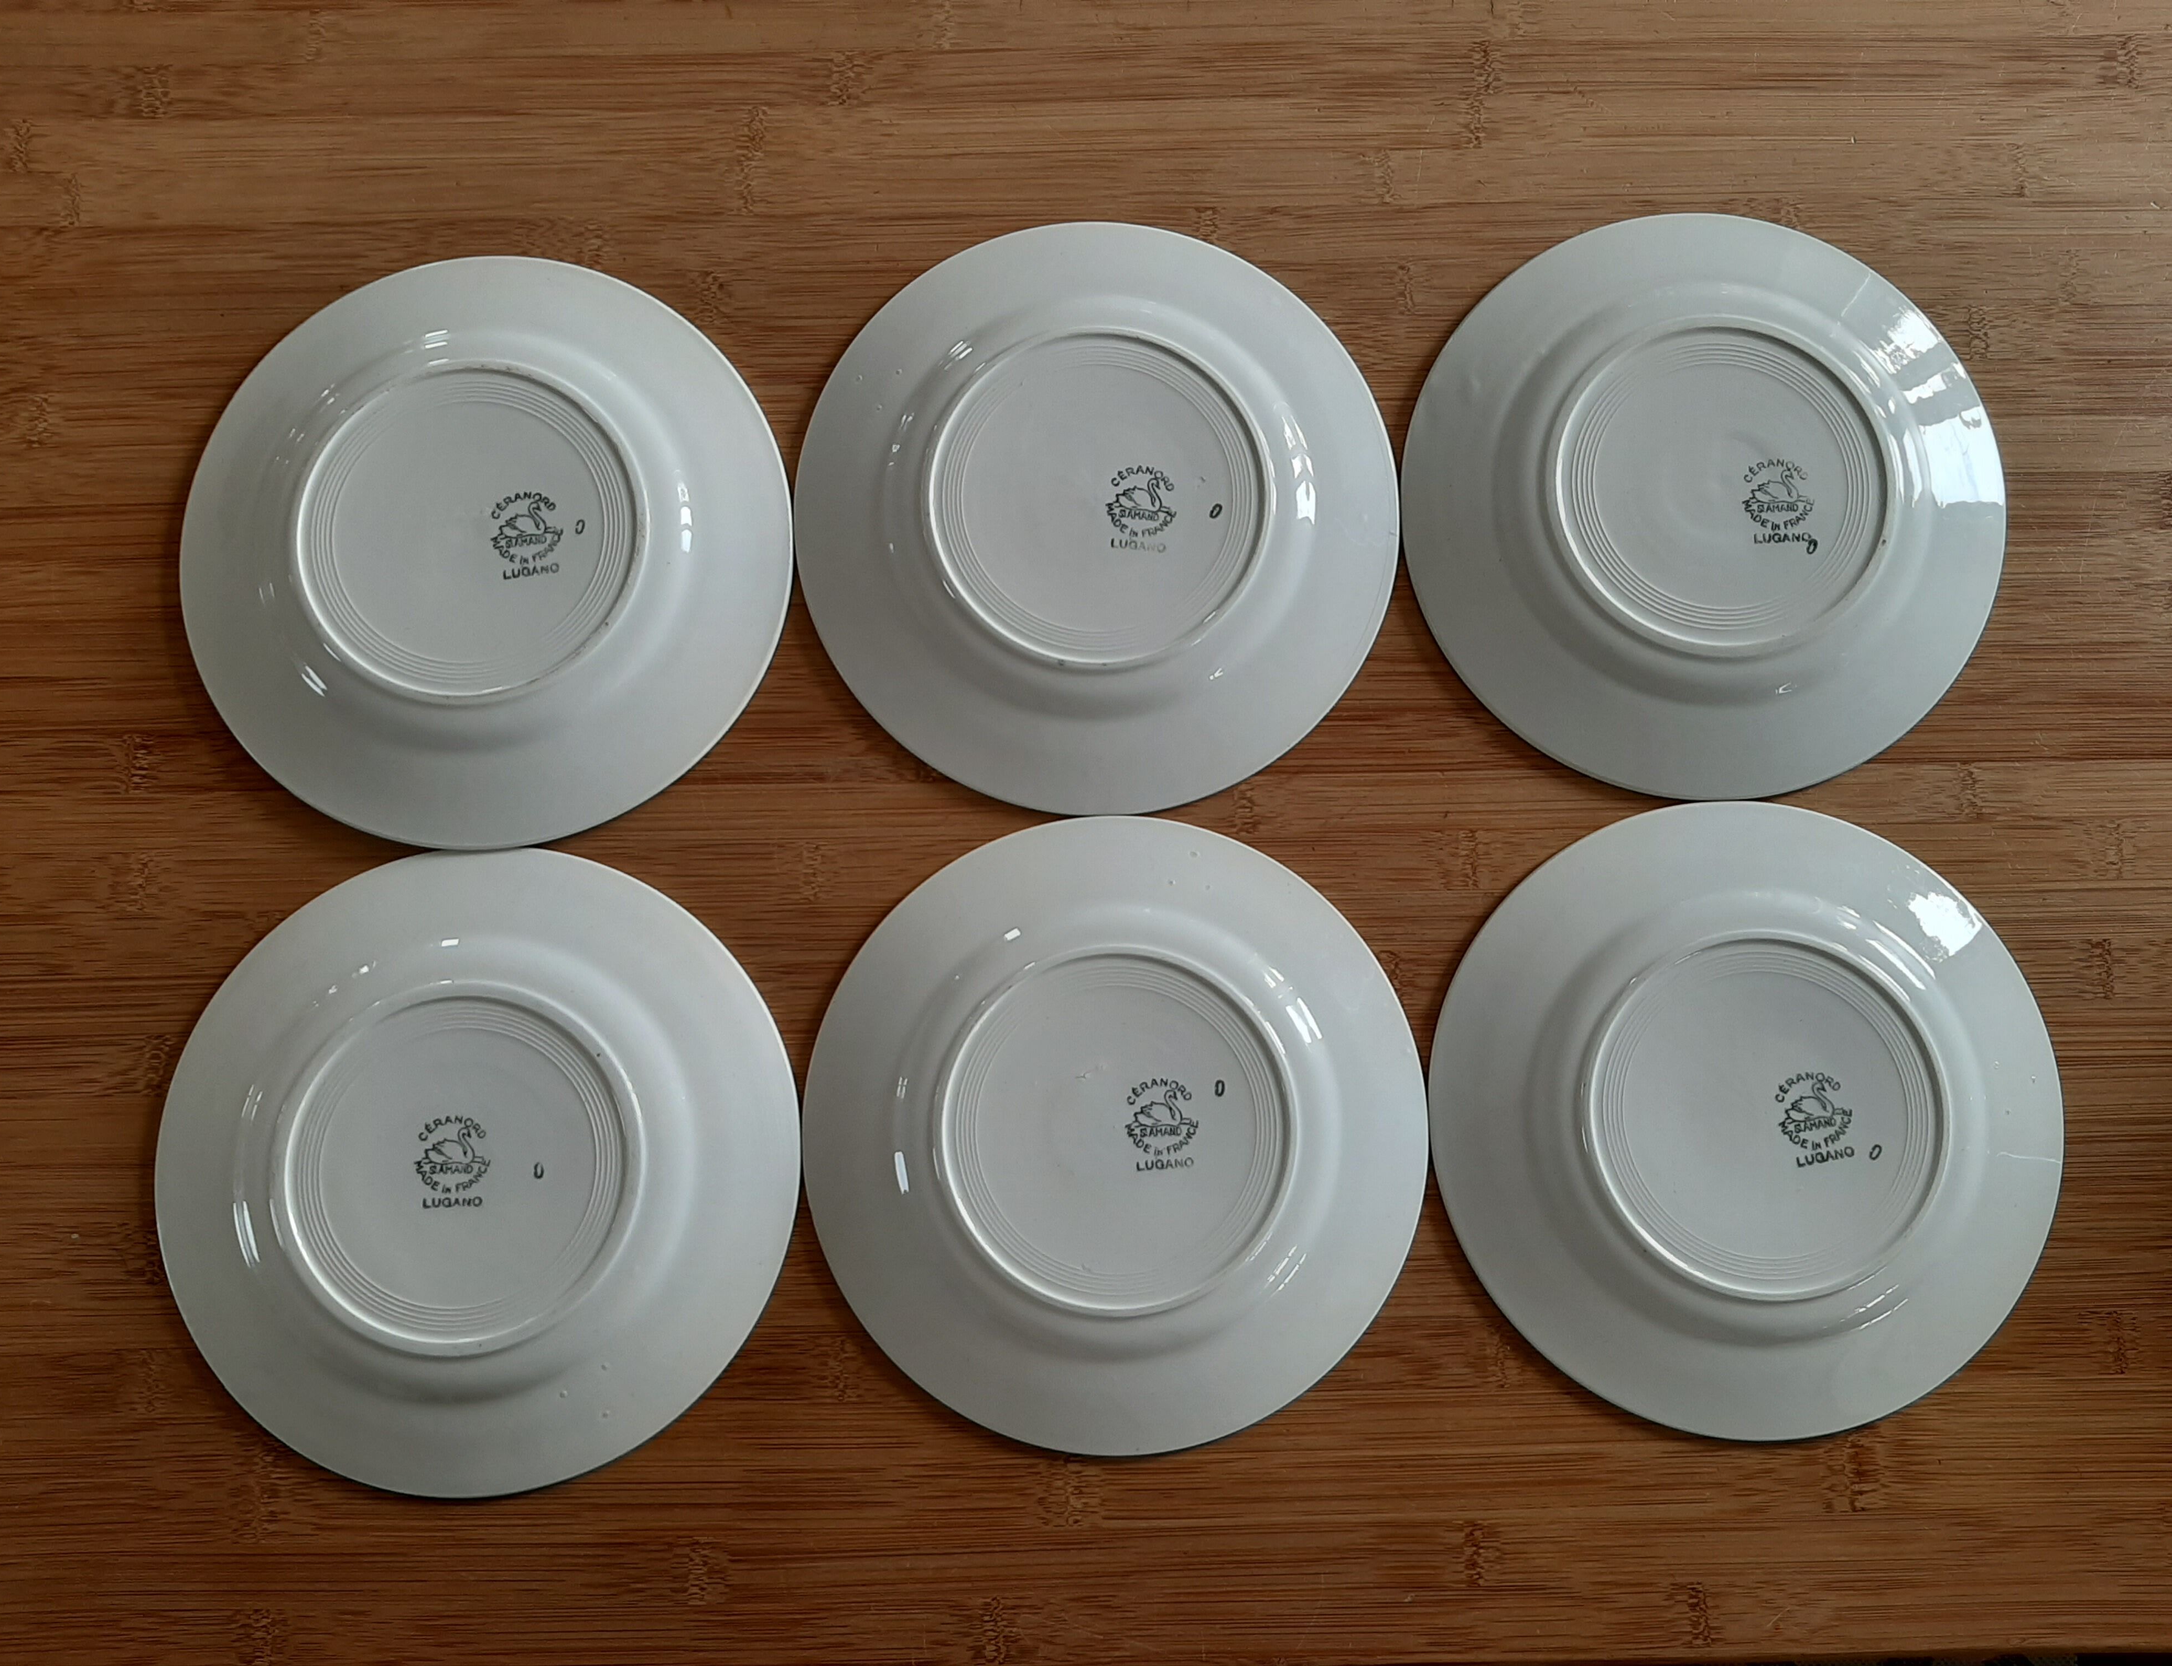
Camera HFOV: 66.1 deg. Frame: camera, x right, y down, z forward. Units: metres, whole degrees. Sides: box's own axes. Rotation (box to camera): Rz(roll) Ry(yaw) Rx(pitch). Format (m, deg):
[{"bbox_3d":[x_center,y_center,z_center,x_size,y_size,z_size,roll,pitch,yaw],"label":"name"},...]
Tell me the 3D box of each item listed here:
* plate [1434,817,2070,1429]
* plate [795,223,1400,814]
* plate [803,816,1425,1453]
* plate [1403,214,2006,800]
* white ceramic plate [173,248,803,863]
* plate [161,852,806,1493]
[{"bbox_3d":[0.209,0.088,0.520,0.200,0.019,0.200,0,83,0],"label":"plate"},{"bbox_3d":[0.004,-0.106,0.541,0.200,0.019,0.200,0,83,0],"label":"plate"},{"bbox_3d":[0.010,0.092,0.518,0.200,0.019,0.200,0,83,0],"label":"plate"},{"bbox_3d":[0.204,-0.110,0.542,0.200,0.019,0.200,0,83,0],"label":"plate"},{"bbox_3d":[-0.195,-0.094,0.538,0.200,0.019,0.200,0,83,0],"label":"white ceramic plate"},{"bbox_3d":[-0.190,0.103,0.516,0.200,0.019,0.200,0,83,0],"label":"plate"}]

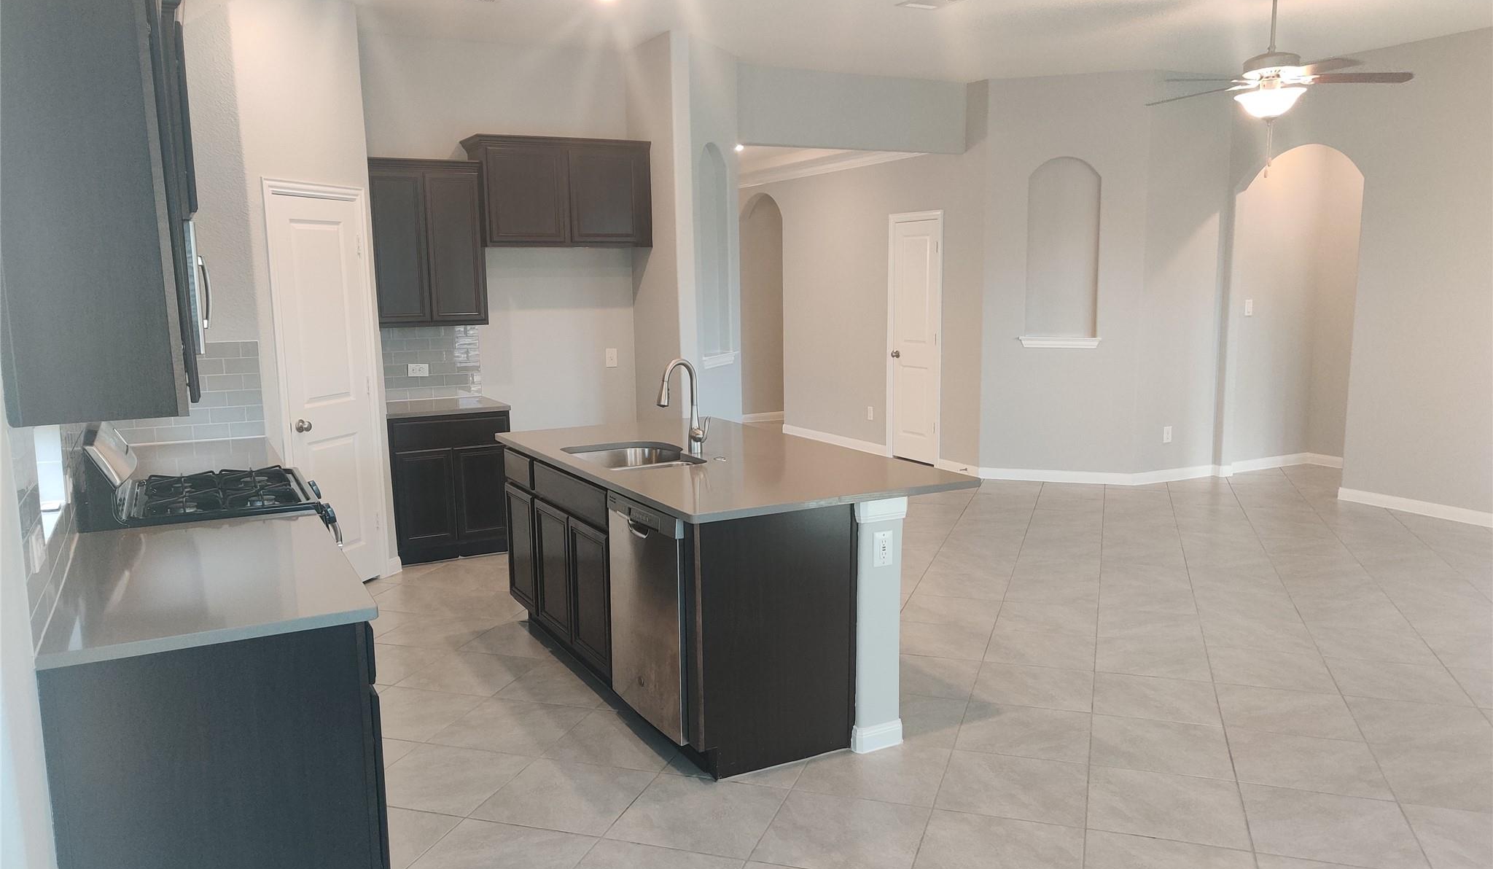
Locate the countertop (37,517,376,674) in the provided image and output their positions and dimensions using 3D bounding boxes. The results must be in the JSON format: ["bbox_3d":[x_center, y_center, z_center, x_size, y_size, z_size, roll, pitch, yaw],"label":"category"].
[{"bbox_3d":[-1.440,0.373,3.118,0.675,0.034,1.160,-5,10,-27],"label":"countertop"}]

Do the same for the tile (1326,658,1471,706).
[{"bbox_3d":[2.649,1.010,4.746,0.465,0.010,0.465,2,9,17],"label":"tile"}]

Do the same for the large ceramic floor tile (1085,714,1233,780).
[{"bbox_3d":[1.448,1.094,4.085,0.457,0.010,0.457,2,9,17],"label":"large ceramic floor tile"}]

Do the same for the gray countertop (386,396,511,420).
[{"bbox_3d":[-1.833,-0.165,6.927,0.700,0.030,0.640,-5,10,-27],"label":"gray countertop"}]

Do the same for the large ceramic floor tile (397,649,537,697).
[{"bbox_3d":[-1.189,1.013,4.981,0.465,0.010,0.465,2,9,17],"label":"large ceramic floor tile"}]

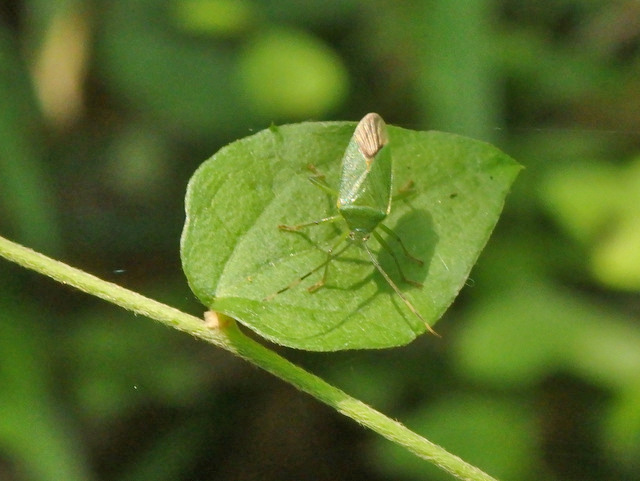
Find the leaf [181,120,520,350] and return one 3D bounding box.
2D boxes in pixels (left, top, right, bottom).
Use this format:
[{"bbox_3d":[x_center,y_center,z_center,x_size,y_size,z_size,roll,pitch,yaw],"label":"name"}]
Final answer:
[{"bbox_3d":[0.004,-0.002,0.441,0.038,0.007,0.031,-24,60,-15],"label":"leaf"}]

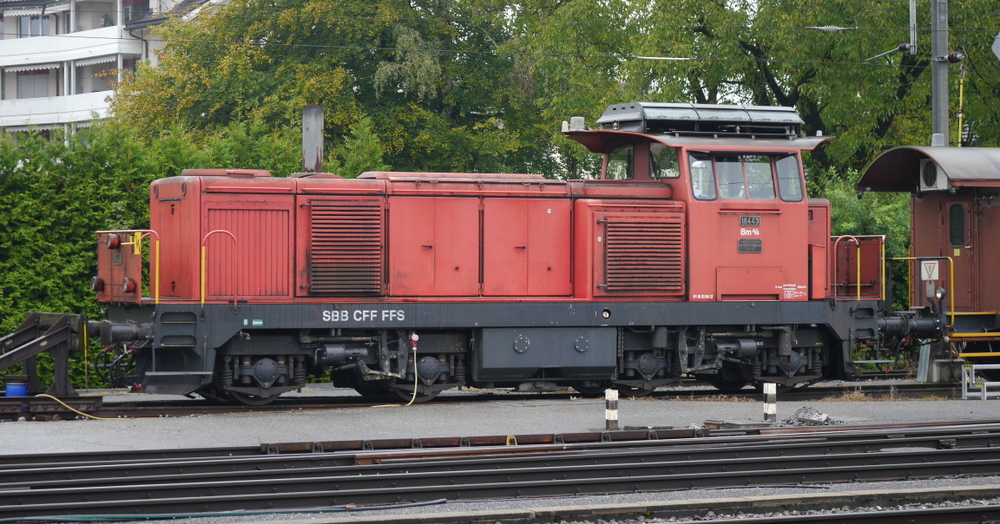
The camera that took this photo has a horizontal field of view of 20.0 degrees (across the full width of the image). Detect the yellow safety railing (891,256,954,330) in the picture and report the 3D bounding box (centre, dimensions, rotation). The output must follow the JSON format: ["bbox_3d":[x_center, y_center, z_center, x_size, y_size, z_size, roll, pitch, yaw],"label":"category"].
[{"bbox_3d":[6.630,0.458,44.713,0.100,1.120,1.920,0,0,-25],"label":"yellow safety railing"}]

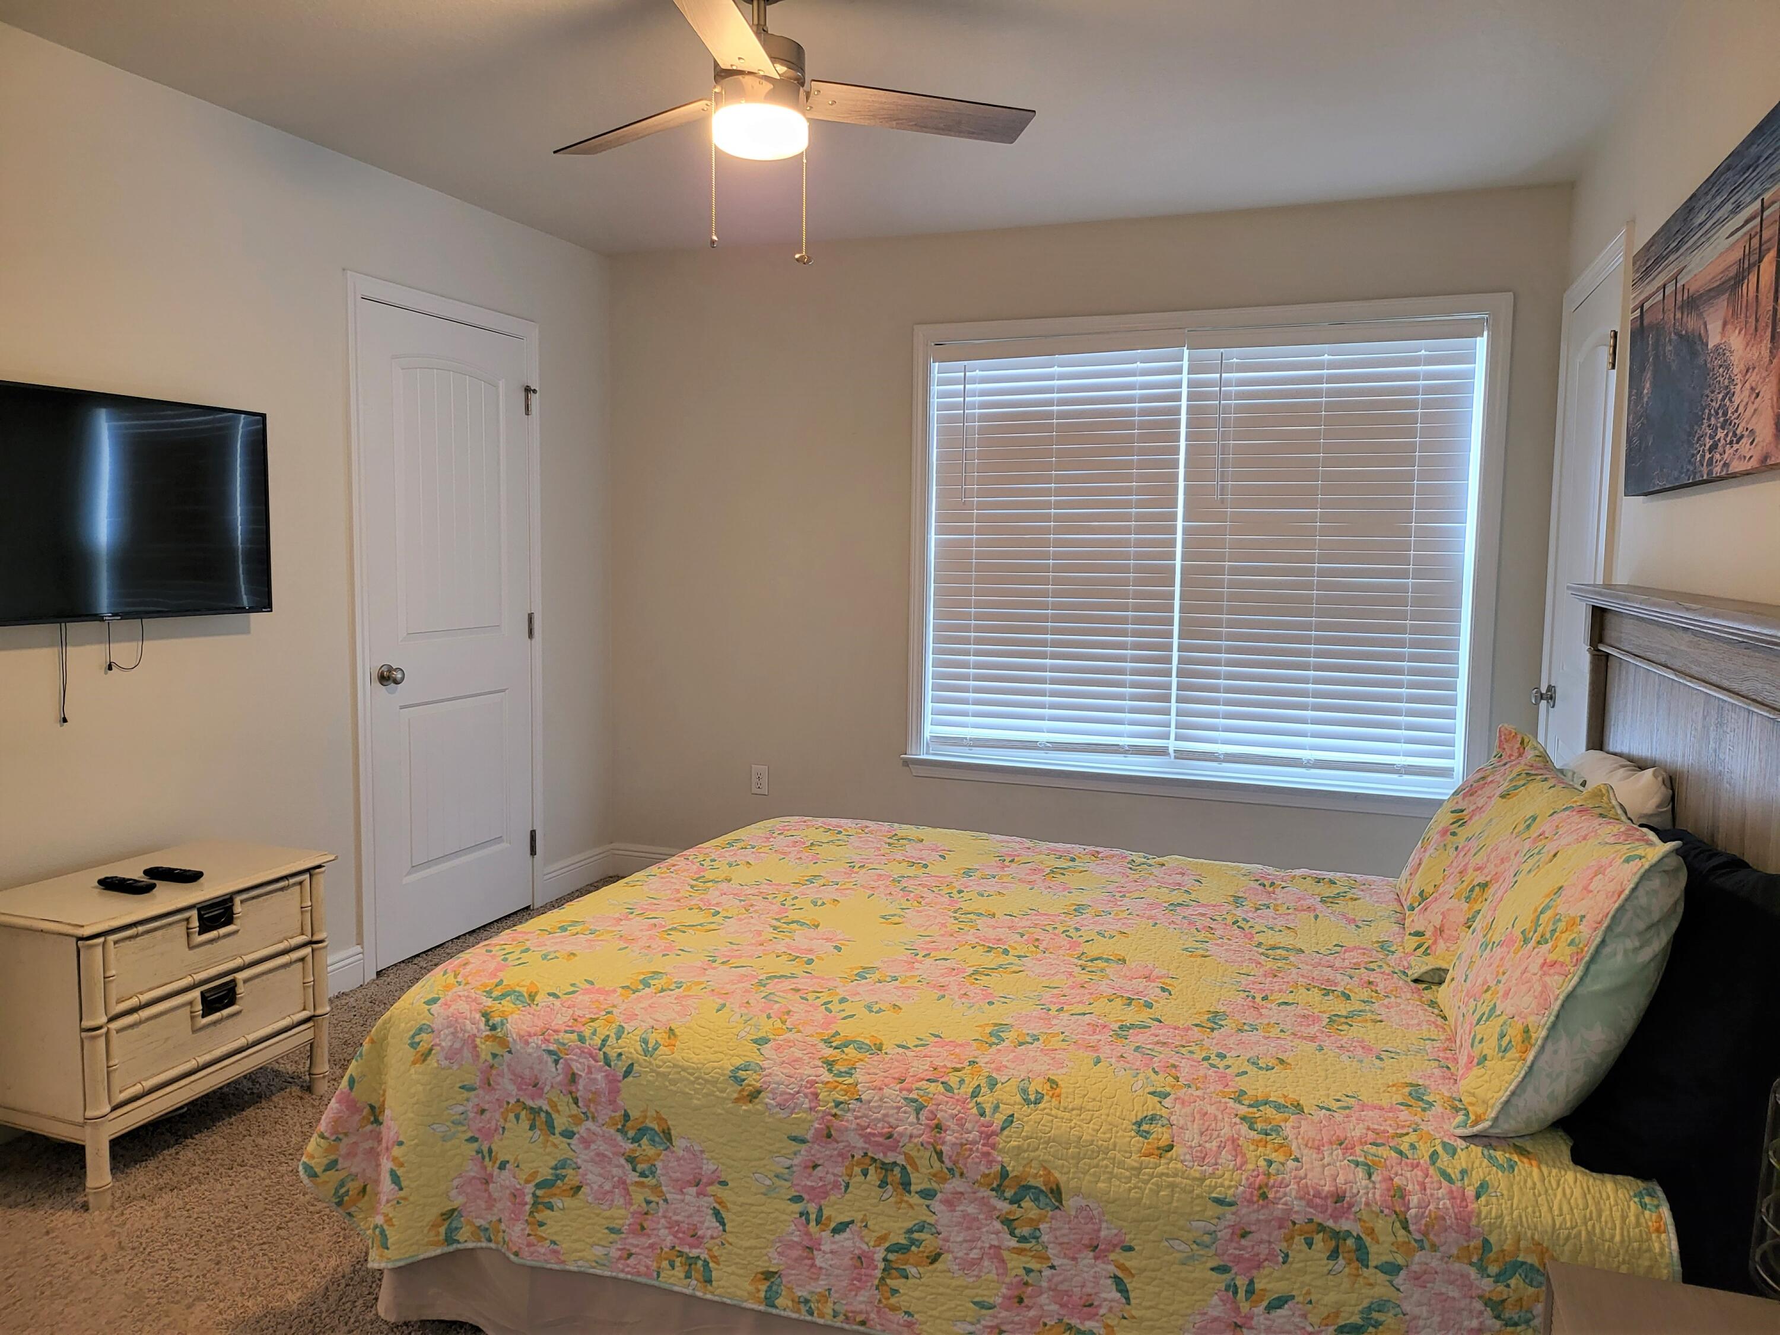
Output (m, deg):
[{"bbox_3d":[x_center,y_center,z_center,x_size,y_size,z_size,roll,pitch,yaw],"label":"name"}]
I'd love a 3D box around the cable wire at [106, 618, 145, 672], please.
[{"bbox_3d":[-1.831,-0.054,2.957,0.020,0.135,0.100,3,6,21],"label":"cable wire"}]

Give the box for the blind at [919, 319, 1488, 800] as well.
[{"bbox_3d":[0.963,-0.383,4.099,1.770,1.450,0.070,3,6,21],"label":"blind"}]

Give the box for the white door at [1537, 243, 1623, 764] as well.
[{"bbox_3d":[1.837,0.006,3.322,0.050,2.050,0.790,3,6,21],"label":"white door"}]

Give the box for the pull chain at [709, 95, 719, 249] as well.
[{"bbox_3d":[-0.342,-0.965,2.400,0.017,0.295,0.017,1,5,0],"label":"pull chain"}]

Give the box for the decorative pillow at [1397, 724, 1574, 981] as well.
[{"bbox_3d":[1.107,0.341,2.283,0.190,0.430,0.600,33,14,12],"label":"decorative pillow"}]

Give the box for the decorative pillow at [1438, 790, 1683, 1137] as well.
[{"bbox_3d":[0.926,0.387,1.698,0.190,0.440,0.580,34,16,16],"label":"decorative pillow"}]

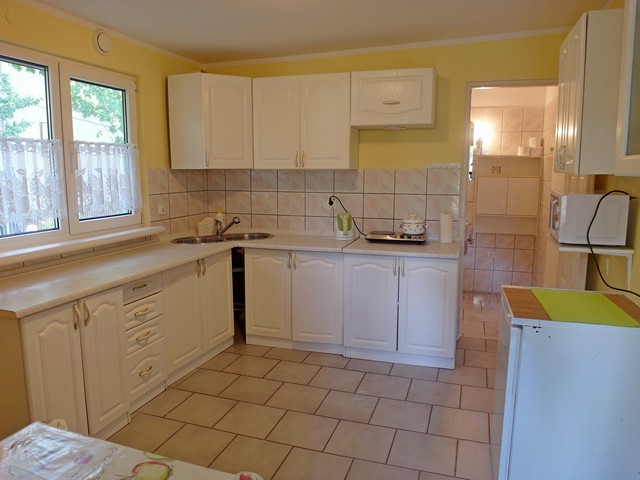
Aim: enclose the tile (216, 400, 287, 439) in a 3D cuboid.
[{"bbox_3d":[-0.375,0.992,2.443,0.308,0.012,0.308,3,9,18],"label":"tile"}]

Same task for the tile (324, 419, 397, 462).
[{"bbox_3d":[0.218,1.054,2.324,0.317,0.010,0.317,3,9,18],"label":"tile"}]

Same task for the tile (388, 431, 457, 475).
[{"bbox_3d":[0.522,1.069,2.232,0.317,0.010,0.317,3,9,18],"label":"tile"}]

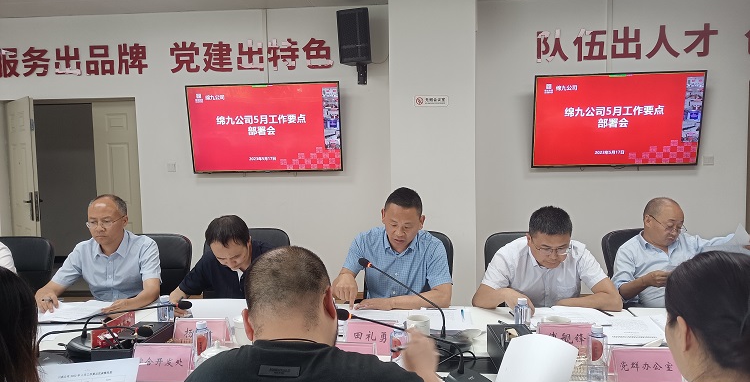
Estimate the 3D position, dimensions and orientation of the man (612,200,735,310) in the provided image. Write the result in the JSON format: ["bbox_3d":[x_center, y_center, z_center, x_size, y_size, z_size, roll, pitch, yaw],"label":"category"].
[{"bbox_3d":[1.471,0.649,2.713,0.680,1.230,0.750,-1,3,-4],"label":"man"}]

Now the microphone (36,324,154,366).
[{"bbox_3d":[-0.954,0.521,1.875,0.454,0.167,0.130,0,3,11],"label":"microphone"}]

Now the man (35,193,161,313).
[{"bbox_3d":[-1.371,0.664,2.854,0.620,1.285,0.720,-1,3,1],"label":"man"}]

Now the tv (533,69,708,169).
[{"bbox_3d":[2.140,-0.619,5.017,1.455,0.835,0.070,-1,10,4],"label":"tv"}]

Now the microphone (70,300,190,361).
[{"bbox_3d":[-0.884,0.489,2.019,0.467,0.210,0.130,0,3,11],"label":"microphone"}]

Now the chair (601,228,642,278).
[{"bbox_3d":[1.506,0.739,2.798,0.600,1.046,0.640,-2,3,-14],"label":"chair"}]

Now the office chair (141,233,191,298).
[{"bbox_3d":[-1.297,0.780,2.977,0.600,1.035,0.640,-1,3,1],"label":"office chair"}]

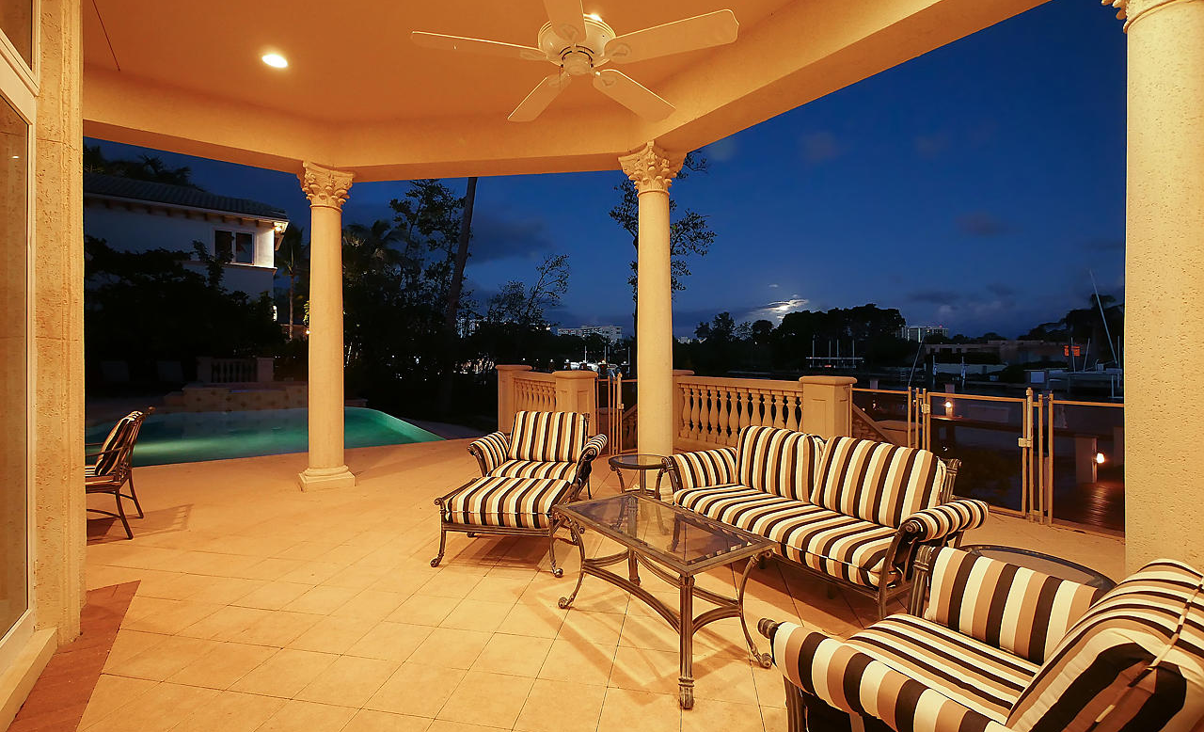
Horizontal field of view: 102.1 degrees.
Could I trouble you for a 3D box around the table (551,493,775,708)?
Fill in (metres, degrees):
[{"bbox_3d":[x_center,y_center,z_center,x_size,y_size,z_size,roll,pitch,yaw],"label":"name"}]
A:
[{"bbox_3d":[0.245,1.024,2.342,0.515,0.520,0.980,0,0,-36],"label":"table"}]

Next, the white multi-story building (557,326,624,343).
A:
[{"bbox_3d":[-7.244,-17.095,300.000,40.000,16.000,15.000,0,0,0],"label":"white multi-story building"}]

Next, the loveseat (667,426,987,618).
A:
[{"bbox_3d":[1.220,0.849,2.971,0.880,0.860,1.710,0,0,-32],"label":"loveseat"}]

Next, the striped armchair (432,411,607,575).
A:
[{"bbox_3d":[-0.520,0.843,3.836,0.940,0.860,1.720,0,0,9],"label":"striped armchair"}]

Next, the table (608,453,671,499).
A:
[{"bbox_3d":[0.300,1.010,3.877,0.490,0.525,0.490,0,0,0],"label":"table"}]

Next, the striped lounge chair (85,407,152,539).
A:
[{"bbox_3d":[-3.938,0.822,3.715,0.700,0.940,0.660,0,0,-39],"label":"striped lounge chair"}]

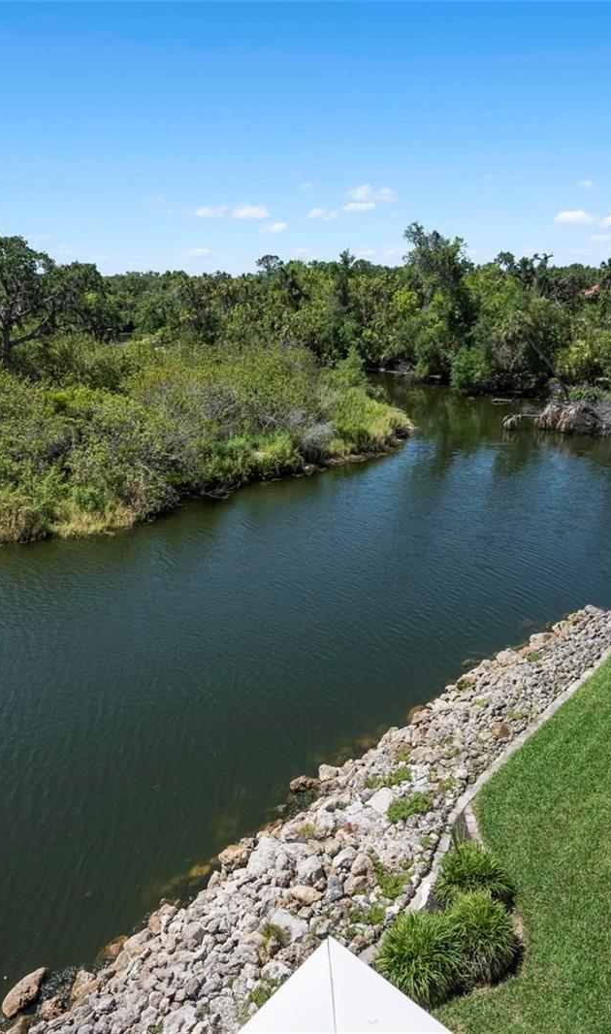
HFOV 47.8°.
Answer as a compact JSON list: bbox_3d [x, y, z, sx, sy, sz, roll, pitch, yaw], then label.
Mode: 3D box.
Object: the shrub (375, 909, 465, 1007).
[{"bbox_3d":[1.460,5.650,8.860,1.130,0.780,1.130,-1,19,0],"label":"shrub"}]

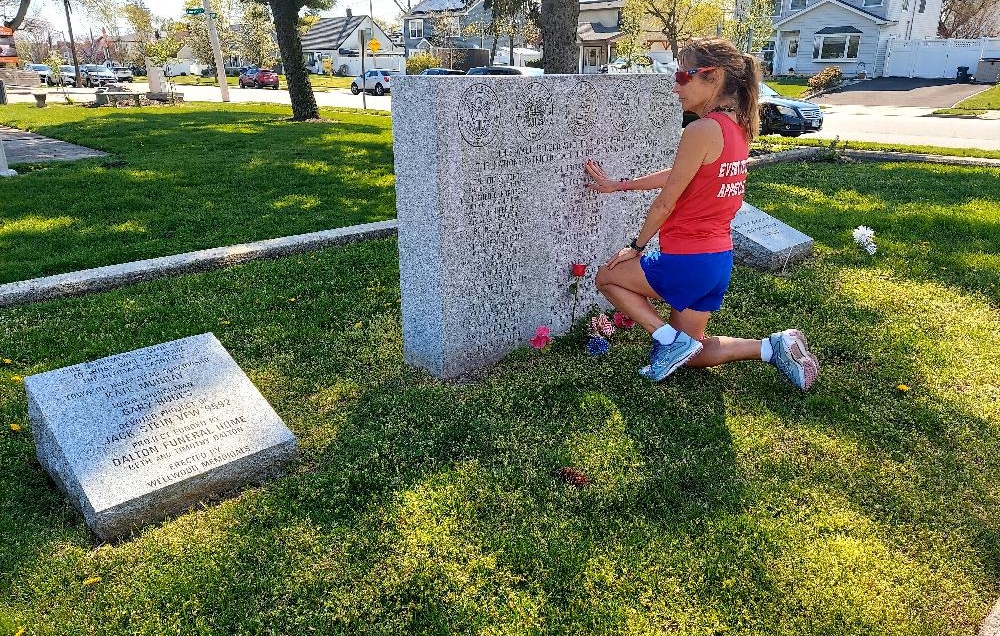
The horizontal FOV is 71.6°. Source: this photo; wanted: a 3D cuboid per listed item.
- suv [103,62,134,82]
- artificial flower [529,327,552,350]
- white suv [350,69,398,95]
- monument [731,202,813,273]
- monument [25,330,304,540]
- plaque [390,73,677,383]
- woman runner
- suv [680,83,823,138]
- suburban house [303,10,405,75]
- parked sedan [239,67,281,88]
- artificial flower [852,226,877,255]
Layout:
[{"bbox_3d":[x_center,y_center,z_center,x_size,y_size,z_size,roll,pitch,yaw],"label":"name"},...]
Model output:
[{"bbox_3d":[-31.310,-19.897,56.114,1.830,1.520,4.600,-16,26,-38],"label":"suv"},{"bbox_3d":[0.171,0.091,2.930,0.080,0.095,0.100,19,27,41],"label":"artificial flower"},{"bbox_3d":[-8.654,-17.073,50.193,1.920,1.740,4.850,-19,27,-42],"label":"white suv"},{"bbox_3d":[1.617,-0.543,4.408,0.514,0.287,0.549,-17,26,-40],"label":"monument"},{"bbox_3d":[-0.988,0.308,2.043,0.538,0.267,0.555,-18,27,-41],"label":"monument"},{"bbox_3d":[0.261,-0.499,3.114,0.240,1.119,1.592,19,27,41],"label":"plaque"},{"bbox_3d":[0.688,-0.369,2.531,1.011,1.217,0.423,12,23,30],"label":"woman runner"},{"bbox_3d":[6.438,-6.119,19.759,1.870,1.560,4.850,-19,27,-42],"label":"suv"},{"bbox_3d":[-17.691,-30.797,77.861,8.400,6.500,10.500,-19,27,-42],"label":"suburban house"},{"bbox_3d":[-20.632,-20.243,58.627,1.830,1.640,4.450,-19,27,-42],"label":"parked sedan"},{"bbox_3d":[2.316,-0.492,4.405,0.145,0.180,0.130,10,22,26],"label":"artificial flower"}]

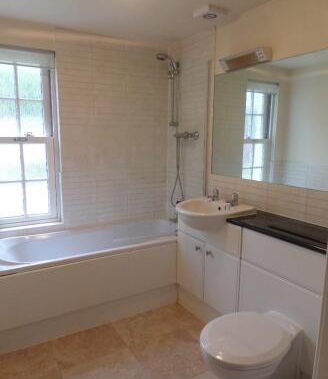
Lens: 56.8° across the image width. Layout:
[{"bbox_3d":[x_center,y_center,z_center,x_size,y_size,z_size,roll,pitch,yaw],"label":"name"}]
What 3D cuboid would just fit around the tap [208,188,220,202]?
[{"bbox_3d":[0.378,0.039,2.291,0.115,0.100,0.050,-5,11,-30],"label":"tap"}]

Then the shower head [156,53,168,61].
[{"bbox_3d":[-0.009,-1.141,2.617,0.095,0.055,0.090,-5,11,-30],"label":"shower head"}]

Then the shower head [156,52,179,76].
[{"bbox_3d":[0.032,-1.095,2.646,0.190,0.195,0.085,-5,11,-30],"label":"shower head"}]

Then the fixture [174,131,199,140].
[{"bbox_3d":[0.198,-0.463,2.613,0.080,0.060,0.320,-5,11,-30],"label":"fixture"}]

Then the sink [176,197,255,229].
[{"bbox_3d":[0.314,0.194,2.164,0.510,0.175,0.520,-5,11,-30],"label":"sink"}]

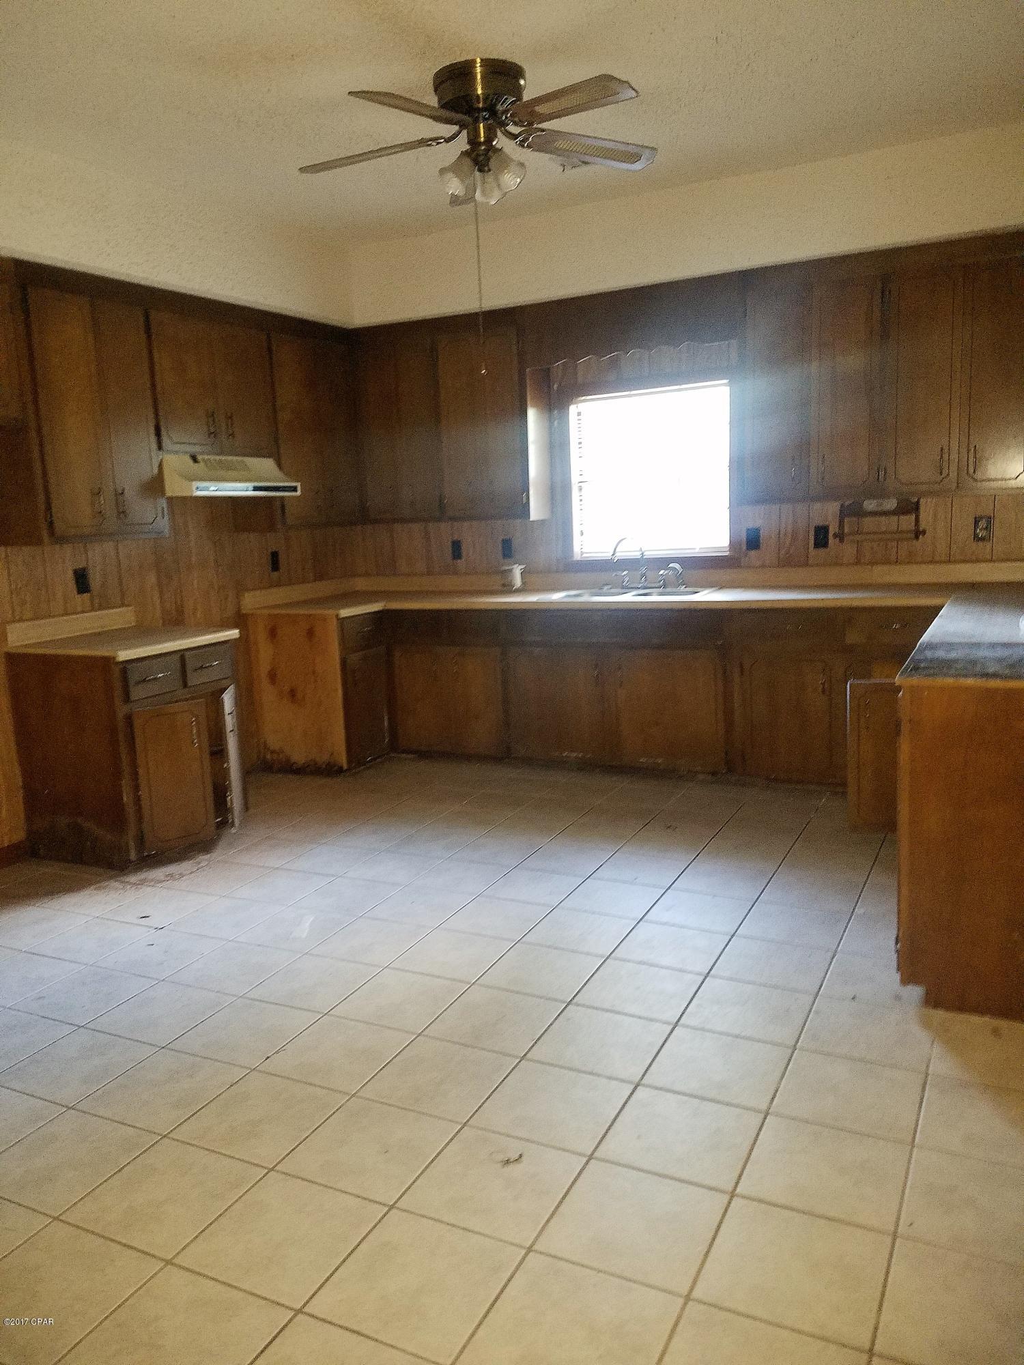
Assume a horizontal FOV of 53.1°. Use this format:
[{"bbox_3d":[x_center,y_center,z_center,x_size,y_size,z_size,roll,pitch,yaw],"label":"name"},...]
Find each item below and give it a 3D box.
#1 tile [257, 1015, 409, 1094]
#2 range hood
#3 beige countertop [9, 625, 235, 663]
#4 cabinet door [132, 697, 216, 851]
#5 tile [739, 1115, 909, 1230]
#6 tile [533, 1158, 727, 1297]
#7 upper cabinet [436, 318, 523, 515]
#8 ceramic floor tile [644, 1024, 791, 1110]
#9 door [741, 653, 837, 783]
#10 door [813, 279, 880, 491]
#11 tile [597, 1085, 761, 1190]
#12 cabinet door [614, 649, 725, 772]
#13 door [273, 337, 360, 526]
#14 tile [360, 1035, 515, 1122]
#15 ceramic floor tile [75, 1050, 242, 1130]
[{"bbox_3d":[-0.455,0.977,2.693,0.303,0.010,0.303,2,10,26],"label":"tile"},{"bbox_3d":[-1.488,-1.012,5.085,0.470,0.195,0.772,2,10,26],"label":"range hood"},{"bbox_3d":[-1.693,-0.169,4.522,0.650,0.040,0.700,2,11,26],"label":"beige countertop"},{"bbox_3d":[-1.450,0.400,4.405,0.022,0.619,0.322,6,13,44],"label":"cabinet door"},{"bbox_3d":[0.656,1.022,2.151,0.302,0.010,0.302,2,11,26],"label":"tile"},{"bbox_3d":[0.242,1.060,2.009,0.303,0.010,0.303,2,10,26],"label":"tile"},{"bbox_3d":[-0.110,-1.486,5.964,0.556,1.057,0.320,2,11,26],"label":"upper cabinet"},{"bbox_3d":[0.515,0.959,2.553,0.306,0.010,0.304,2,11,26],"label":"ceramic floor tile"},{"bbox_3d":[1.357,0.174,5.028,0.457,0.627,0.020,2,11,26],"label":"door"},{"bbox_3d":[1.588,-1.393,4.880,0.321,0.985,0.022,2,10,26],"label":"door"},{"bbox_3d":[0.379,1.012,2.289,0.305,0.010,0.305,2,11,26],"label":"tile"},{"bbox_3d":[0.798,0.138,5.215,0.582,0.616,0.022,2,11,26],"label":"cabinet door"},{"bbox_3d":[-1.080,-1.381,5.744,0.022,0.984,0.707,2,10,26],"label":"door"},{"bbox_3d":[-0.178,0.991,2.567,0.306,0.010,0.304,2,11,26],"label":"tile"},{"bbox_3d":[-0.866,1.016,2.557,0.302,0.010,0.302,2,11,26],"label":"ceramic floor tile"}]

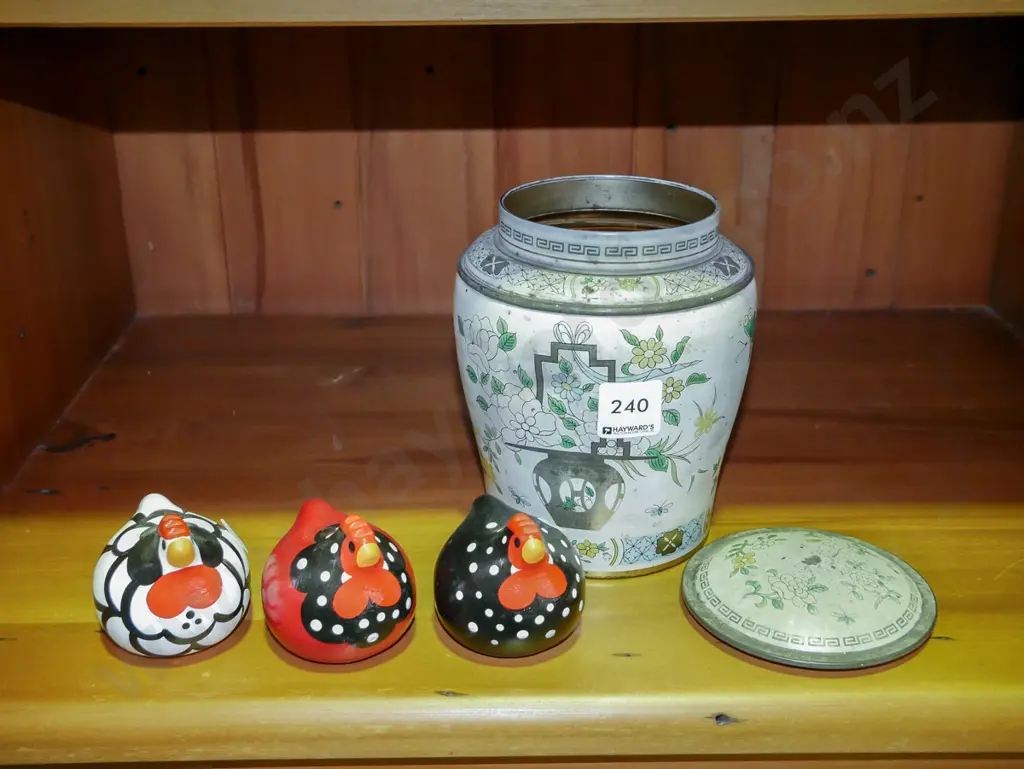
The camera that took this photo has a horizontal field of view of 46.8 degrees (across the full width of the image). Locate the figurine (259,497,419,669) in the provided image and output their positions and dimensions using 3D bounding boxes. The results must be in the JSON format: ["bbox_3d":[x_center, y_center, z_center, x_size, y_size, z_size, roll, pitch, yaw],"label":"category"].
[{"bbox_3d":[-0.075,0.084,0.511,0.065,0.063,0.067,-18,28,-35],"label":"figurine"}]

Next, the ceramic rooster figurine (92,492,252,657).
[{"bbox_3d":[-0.153,0.088,0.537,0.069,0.069,0.072,-13,27,-27],"label":"ceramic rooster figurine"}]

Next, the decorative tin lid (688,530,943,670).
[{"bbox_3d":[0.135,0.093,0.542,0.114,0.019,0.114,0,23,0],"label":"decorative tin lid"}]

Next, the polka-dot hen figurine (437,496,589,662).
[{"bbox_3d":[-0.001,0.082,0.515,0.065,0.062,0.067,-14,27,-30],"label":"polka-dot hen figurine"}]

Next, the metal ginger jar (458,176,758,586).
[{"bbox_3d":[0.047,-0.009,0.620,0.150,0.177,0.150,0,24,-1],"label":"metal ginger jar"}]

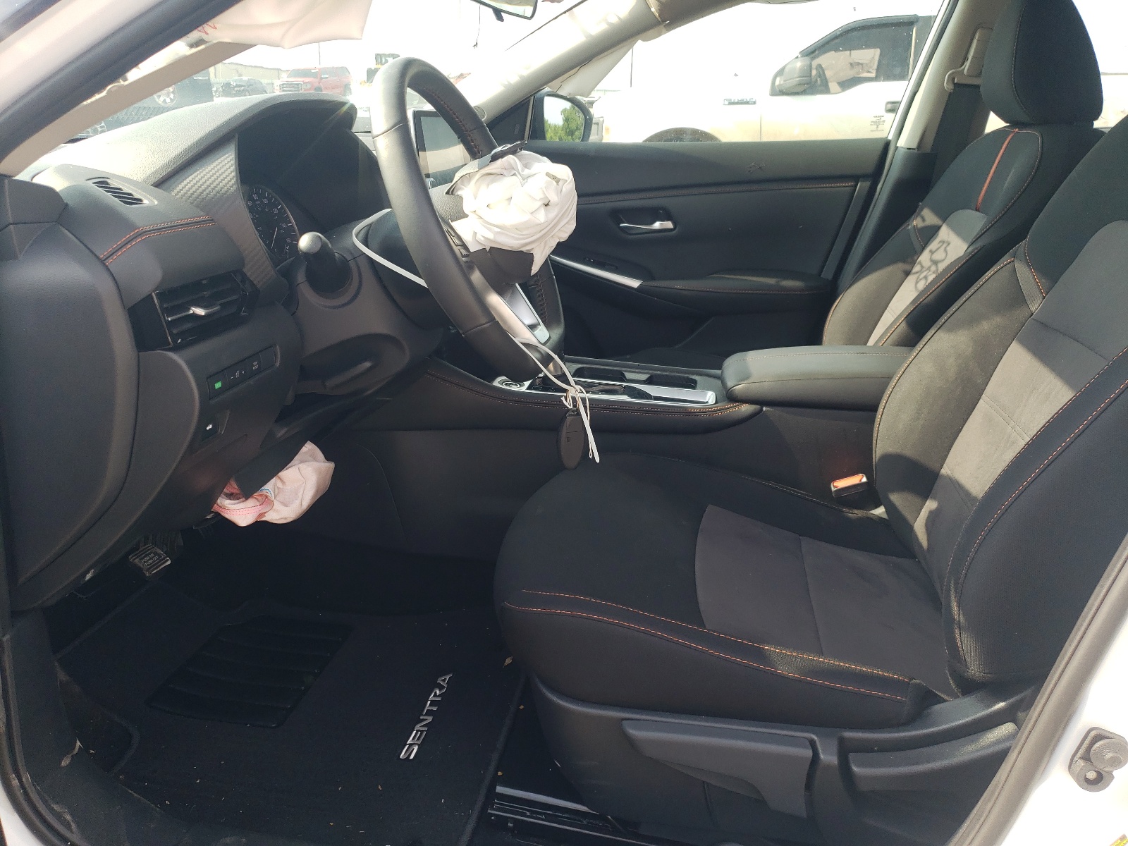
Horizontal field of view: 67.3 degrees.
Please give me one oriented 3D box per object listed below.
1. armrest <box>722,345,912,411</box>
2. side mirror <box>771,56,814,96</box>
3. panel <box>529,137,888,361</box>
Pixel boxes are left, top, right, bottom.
[{"bbox_3d":[0.391,-0.078,1.278,0.300,0.070,0.180,4,20,11],"label":"armrest"},{"bbox_3d":[1.569,-2.377,5.800,0.210,0.250,0.260,4,20,11],"label":"side mirror"},{"bbox_3d":[0.246,-0.368,1.942,0.900,0.560,0.150,4,20,11],"label":"panel"}]

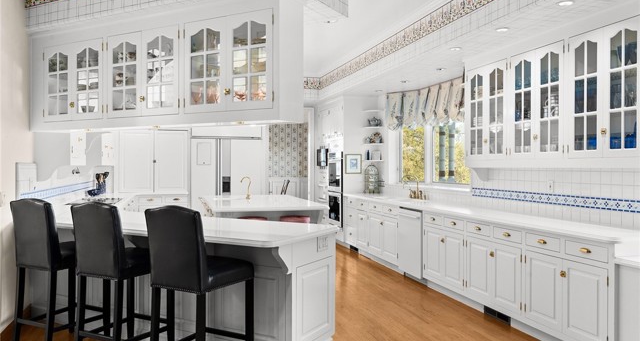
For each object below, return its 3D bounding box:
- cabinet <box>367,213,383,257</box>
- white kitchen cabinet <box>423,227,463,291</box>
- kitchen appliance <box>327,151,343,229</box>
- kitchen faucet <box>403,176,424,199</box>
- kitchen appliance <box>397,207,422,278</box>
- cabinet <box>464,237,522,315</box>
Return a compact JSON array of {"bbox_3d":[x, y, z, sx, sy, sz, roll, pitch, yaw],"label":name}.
[{"bbox_3d":[1.019,0.894,6.766,0.550,0.580,0.512,0,0,-17],"label":"cabinet"},{"bbox_3d":[1.528,0.908,5.086,0.550,0.580,0.791,0,0,-17],"label":"white kitchen cabinet"},{"bbox_3d":[0.523,0.315,8.362,0.600,1.270,0.759,0,0,-17],"label":"kitchen appliance"},{"bbox_3d":[1.283,0.240,6.662,0.240,0.300,0.280,0,0,-17],"label":"kitchen faucet"},{"bbox_3d":[1.328,0.830,5.763,0.580,0.765,0.598,0,0,-17],"label":"kitchen appliance"},{"bbox_3d":[1.765,0.914,4.304,0.550,0.580,0.793,0,0,-17],"label":"cabinet"}]

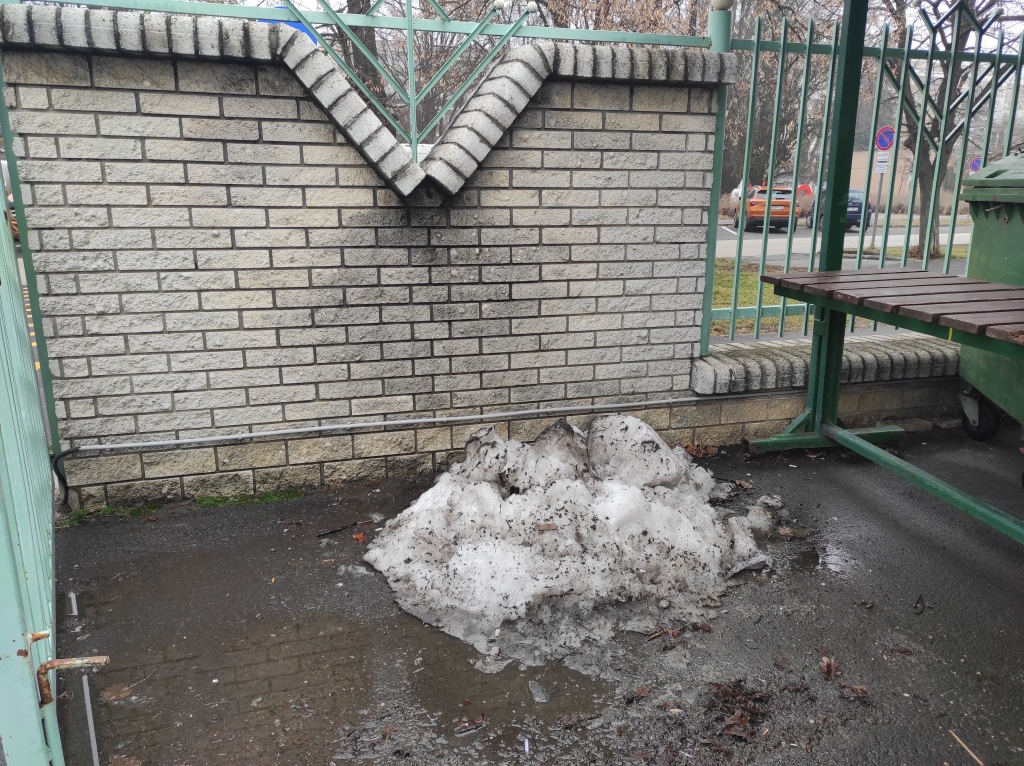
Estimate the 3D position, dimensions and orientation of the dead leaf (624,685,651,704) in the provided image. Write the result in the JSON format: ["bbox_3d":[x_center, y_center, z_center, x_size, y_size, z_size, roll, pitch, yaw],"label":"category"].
[{"bbox_3d":[0.351,0.870,2.064,0.090,0.020,0.045,-10,18,-34],"label":"dead leaf"}]

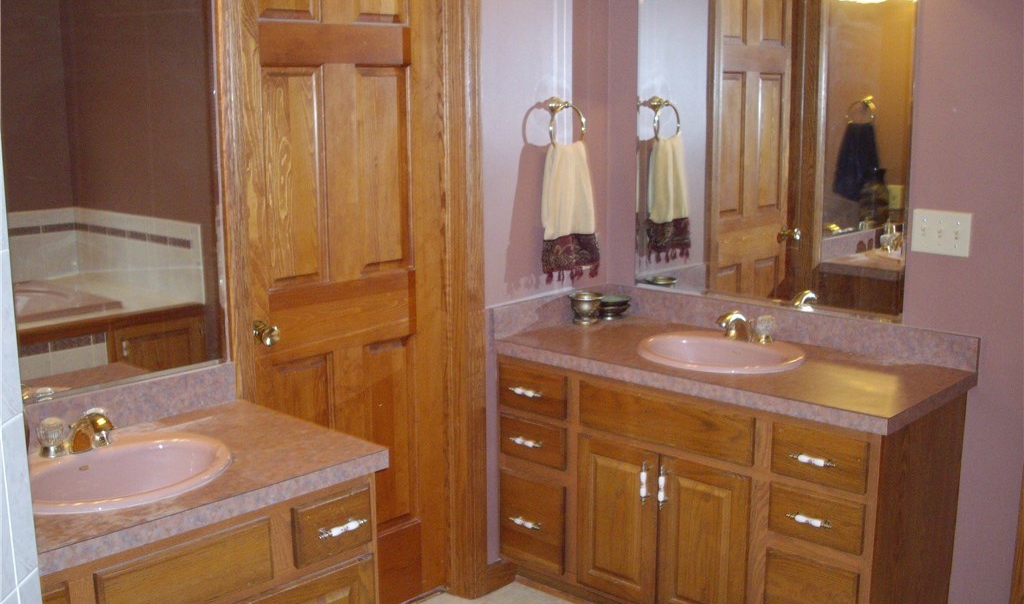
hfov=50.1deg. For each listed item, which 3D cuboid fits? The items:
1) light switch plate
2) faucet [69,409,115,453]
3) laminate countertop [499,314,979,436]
[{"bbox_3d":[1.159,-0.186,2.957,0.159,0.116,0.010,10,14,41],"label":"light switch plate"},{"bbox_3d":[-0.869,0.270,2.236,0.148,0.101,0.042,10,14,41],"label":"faucet"},{"bbox_3d":[0.601,0.171,3.158,1.253,0.041,0.570,10,14,41],"label":"laminate countertop"}]

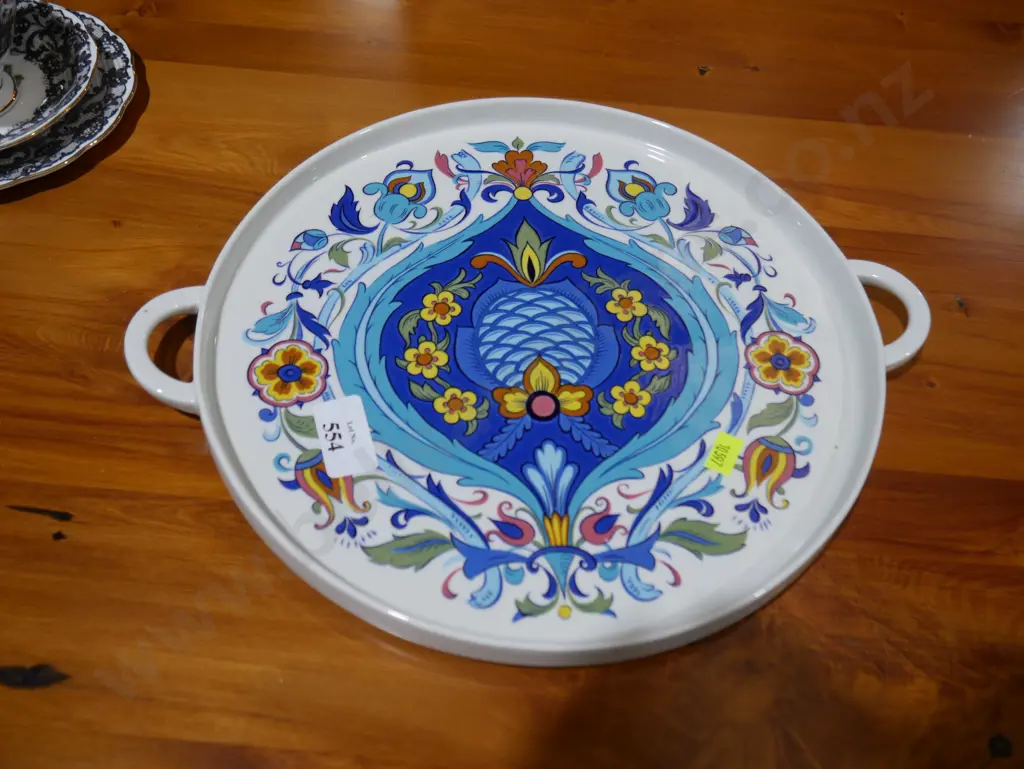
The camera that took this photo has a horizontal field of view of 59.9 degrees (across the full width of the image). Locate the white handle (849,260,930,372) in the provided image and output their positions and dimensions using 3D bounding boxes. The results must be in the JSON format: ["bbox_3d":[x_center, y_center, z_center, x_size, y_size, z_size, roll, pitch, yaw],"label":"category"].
[{"bbox_3d":[0.187,-0.037,0.440,0.035,0.014,0.069,-3,56,-5],"label":"white handle"}]

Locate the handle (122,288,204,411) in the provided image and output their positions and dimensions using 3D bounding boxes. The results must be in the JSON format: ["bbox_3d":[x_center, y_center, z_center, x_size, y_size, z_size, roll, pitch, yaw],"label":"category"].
[{"bbox_3d":[-0.158,-0.018,0.405,0.035,0.014,0.069,-4,56,-6],"label":"handle"}]

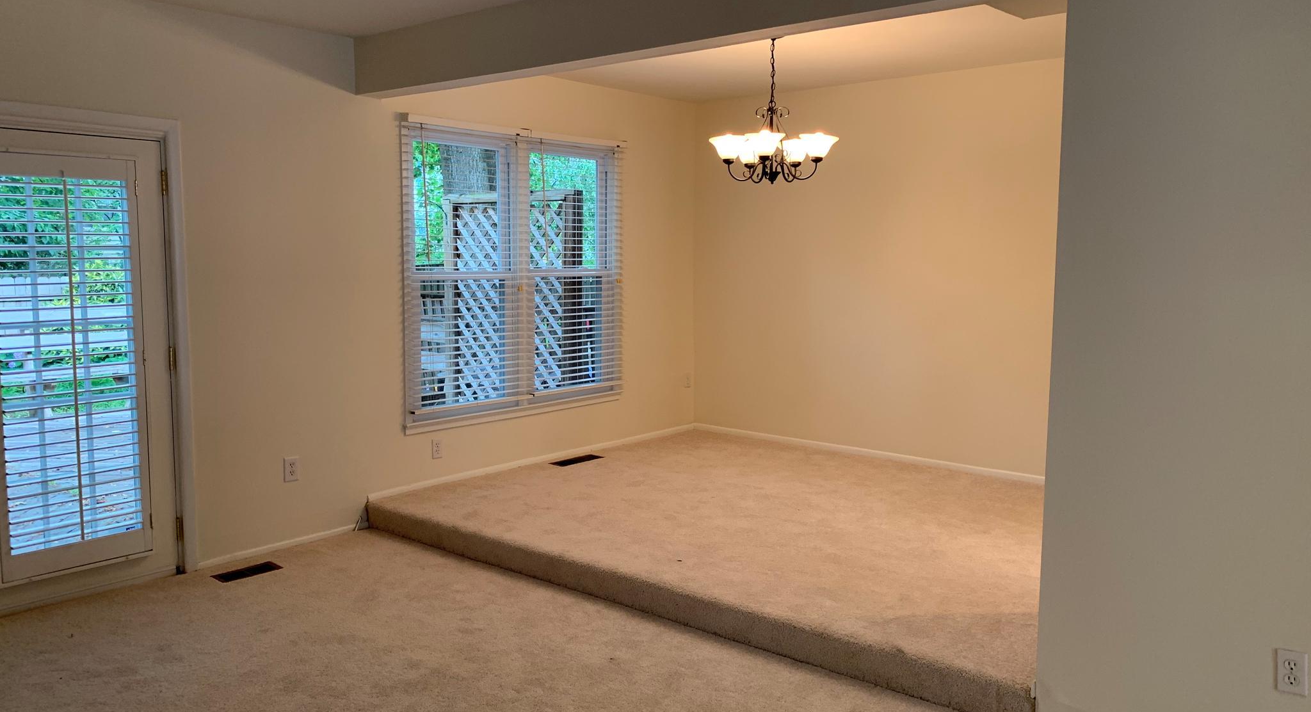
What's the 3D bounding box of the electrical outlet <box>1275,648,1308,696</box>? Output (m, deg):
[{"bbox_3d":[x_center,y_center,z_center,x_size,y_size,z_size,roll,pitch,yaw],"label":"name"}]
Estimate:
[{"bbox_3d":[1.710,0.850,2.643,0.071,0.115,0.010,5,8,39],"label":"electrical outlet"}]

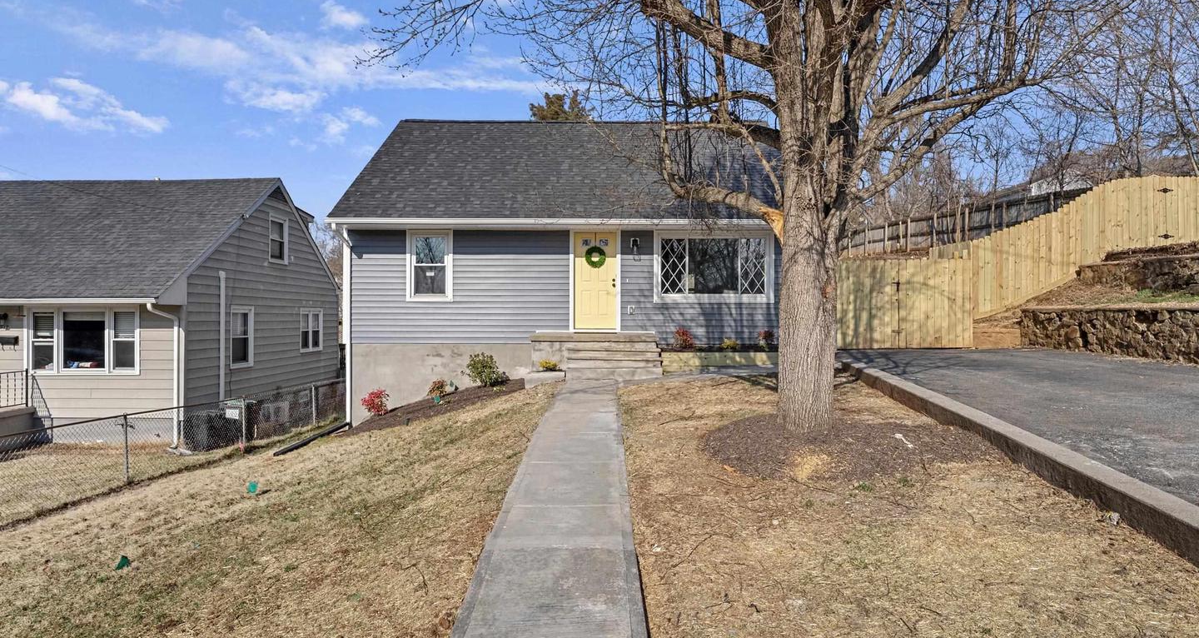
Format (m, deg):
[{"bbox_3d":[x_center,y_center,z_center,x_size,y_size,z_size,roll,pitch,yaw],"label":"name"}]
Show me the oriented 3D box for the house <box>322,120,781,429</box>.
[{"bbox_3d":[-0.410,-1.660,16.750,10.350,7.750,9.500,0,0,-1],"label":"house"}]

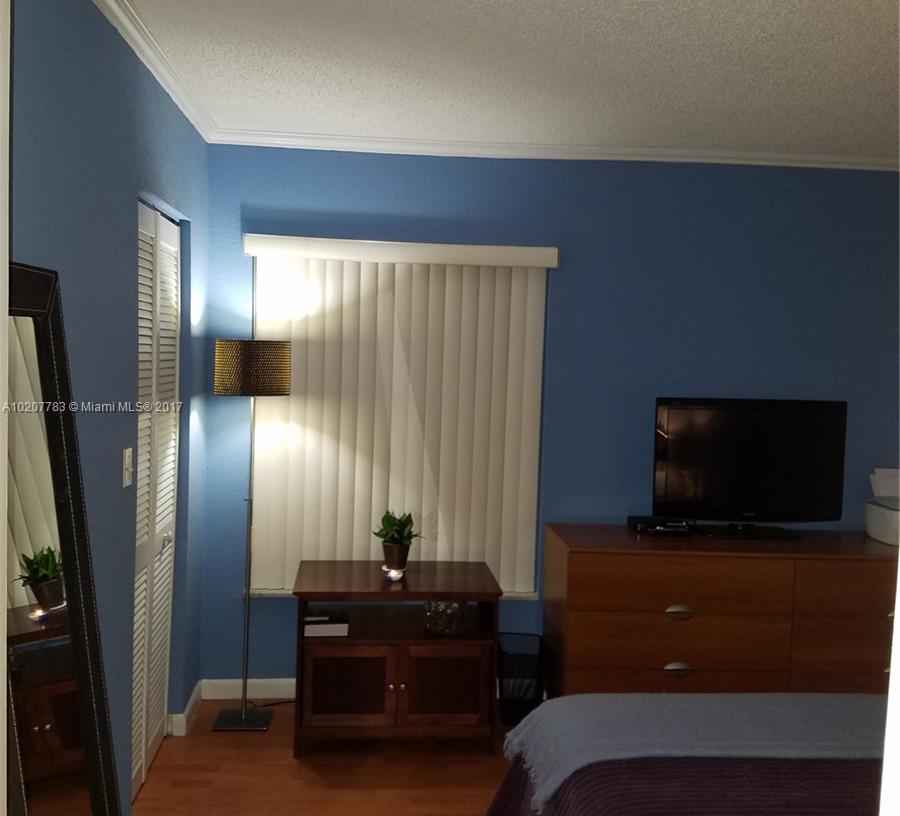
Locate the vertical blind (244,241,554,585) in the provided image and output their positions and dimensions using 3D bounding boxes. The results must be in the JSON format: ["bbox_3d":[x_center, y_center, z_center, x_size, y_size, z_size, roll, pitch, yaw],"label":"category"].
[{"bbox_3d":[-0.218,0.053,3.869,1.306,1.509,0.096,1,3,-5],"label":"vertical blind"}]

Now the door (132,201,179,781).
[{"bbox_3d":[-1.048,0.308,3.102,0.051,1.976,0.728,1,3,-5],"label":"door"}]

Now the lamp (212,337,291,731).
[{"bbox_3d":[-0.814,0.500,3.678,0.307,1.571,0.307,1,3,-5],"label":"lamp"}]

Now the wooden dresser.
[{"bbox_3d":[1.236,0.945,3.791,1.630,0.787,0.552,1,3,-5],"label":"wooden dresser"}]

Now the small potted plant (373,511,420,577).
[{"bbox_3d":[-0.221,0.548,3.750,0.198,0.247,0.180,1,3,-5],"label":"small potted plant"}]

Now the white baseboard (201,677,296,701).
[{"bbox_3d":[-0.876,1.226,3.934,0.399,0.090,0.017,1,3,-5],"label":"white baseboard"}]

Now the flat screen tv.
[{"bbox_3d":[1.266,0.231,3.832,0.828,0.531,0.083,1,3,-5],"label":"flat screen tv"}]

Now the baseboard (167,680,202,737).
[{"bbox_3d":[-1.079,1.232,3.720,0.065,0.090,0.393,1,3,-5],"label":"baseboard"}]

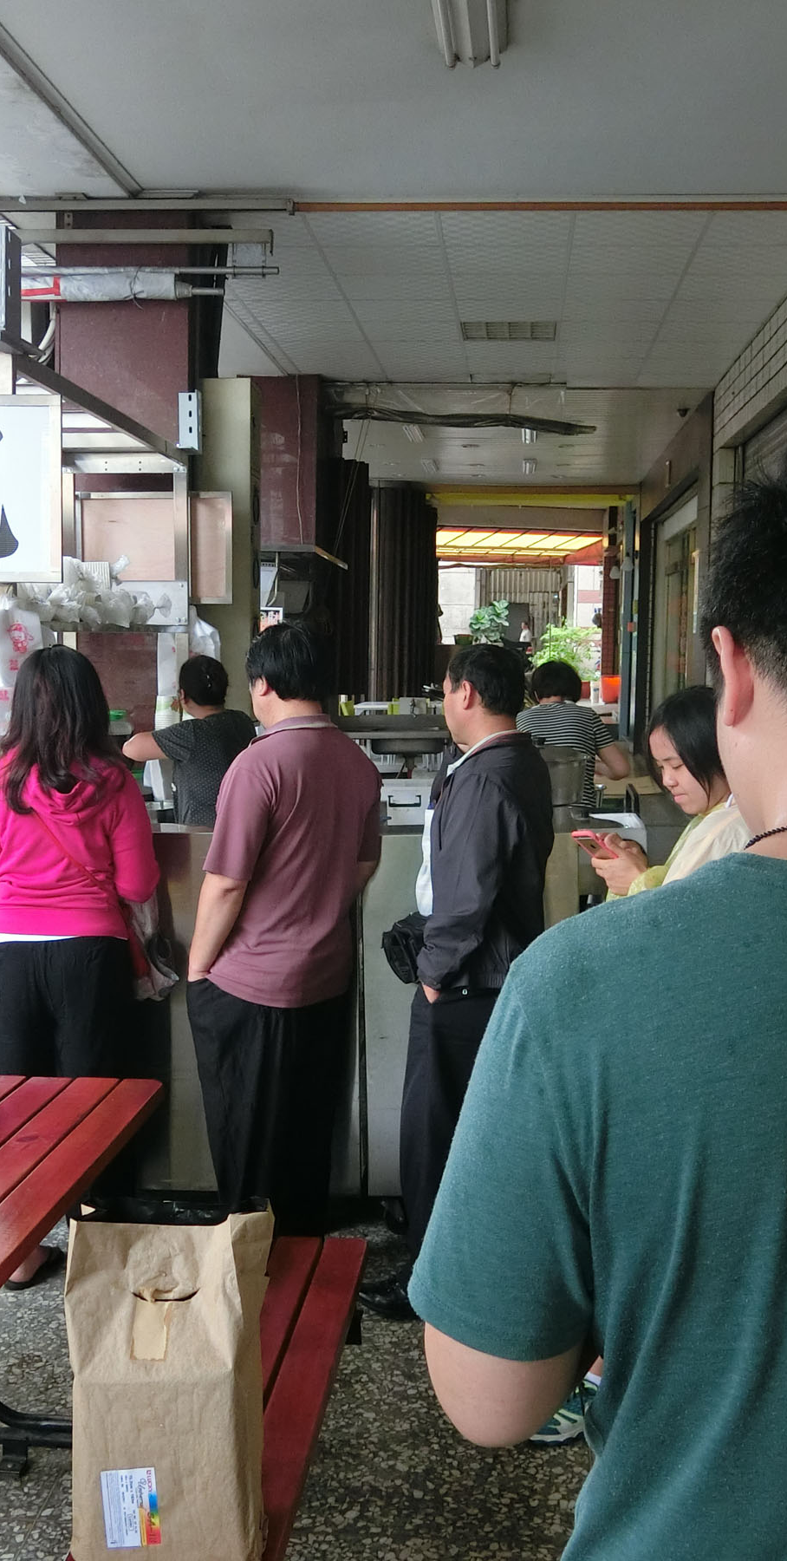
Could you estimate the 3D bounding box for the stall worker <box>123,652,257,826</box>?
[{"bbox_3d":[-0.671,0.368,5.282,0.580,1.590,0.420,-1,5,-22],"label":"stall worker"}]

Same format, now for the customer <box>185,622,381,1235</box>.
[{"bbox_3d":[-0.269,0.453,3.792,0.490,1.690,0.330,-2,6,-25],"label":"customer"}]

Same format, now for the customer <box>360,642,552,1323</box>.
[{"bbox_3d":[0.166,0.487,3.625,0.390,1.660,0.460,4,6,32],"label":"customer"}]

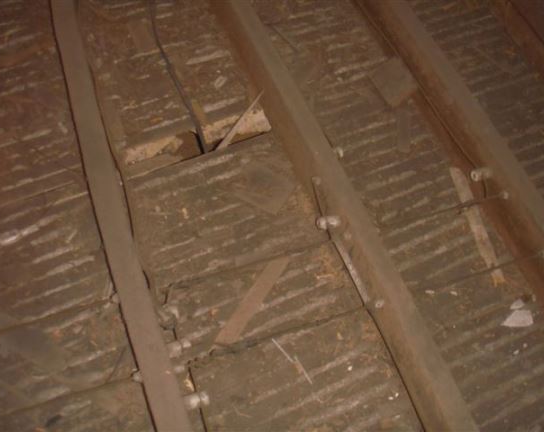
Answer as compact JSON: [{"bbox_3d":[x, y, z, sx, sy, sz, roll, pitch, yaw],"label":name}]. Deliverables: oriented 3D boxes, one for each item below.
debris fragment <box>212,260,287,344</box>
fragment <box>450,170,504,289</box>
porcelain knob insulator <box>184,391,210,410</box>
[{"bbox_3d":[-0.037,0.177,1.355,0.033,0.009,0.227,26,59,17],"label":"debris fragment"},{"bbox_3d":[0.473,0.013,1.466,0.032,0.009,0.329,-7,55,-5],"label":"fragment"},{"bbox_3d":[-0.131,0.322,1.100,0.043,0.026,0.026,-16,59,-12],"label":"porcelain knob insulator"}]

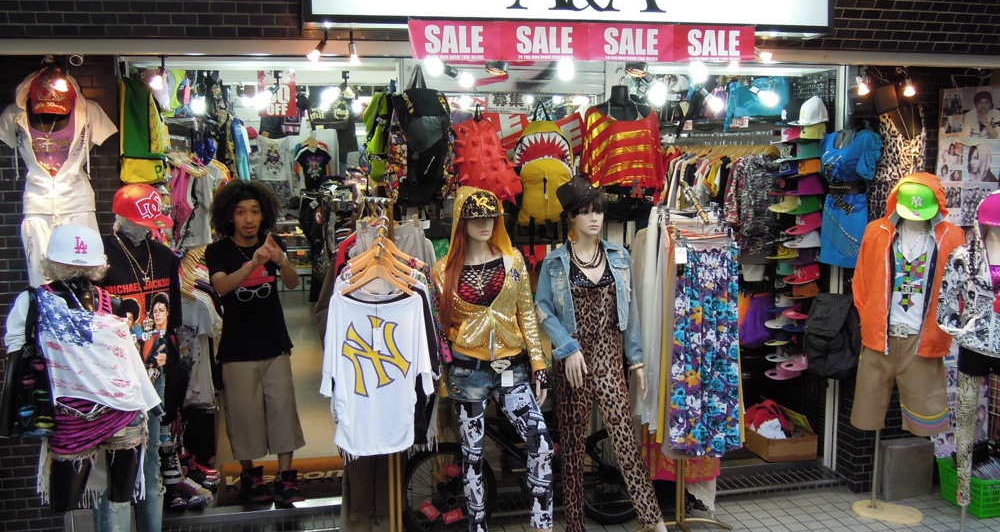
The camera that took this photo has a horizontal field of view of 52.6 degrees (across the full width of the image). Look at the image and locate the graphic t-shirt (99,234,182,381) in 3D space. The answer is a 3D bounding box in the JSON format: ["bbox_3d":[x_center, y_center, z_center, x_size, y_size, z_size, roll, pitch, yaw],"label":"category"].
[{"bbox_3d":[-1.547,0.171,4.268,0.430,0.630,0.260,-5,9,-30],"label":"graphic t-shirt"}]

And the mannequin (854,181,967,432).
[{"bbox_3d":[2.104,0.194,5.222,0.540,1.330,0.350,3,8,25],"label":"mannequin"}]

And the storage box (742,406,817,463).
[{"bbox_3d":[1.693,1.037,6.219,0.307,0.190,0.450,-2,8,-13],"label":"storage box"}]

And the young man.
[{"bbox_3d":[-1.282,0.409,5.331,0.520,1.700,0.420,-3,8,-21],"label":"young man"}]

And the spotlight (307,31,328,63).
[{"bbox_3d":[-0.741,-0.889,4.103,0.075,0.135,0.060,39,-6,-3],"label":"spotlight"}]

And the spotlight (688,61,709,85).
[{"bbox_3d":[1.035,-1.024,5.271,0.100,0.160,0.100,-2,8,-13],"label":"spotlight"}]

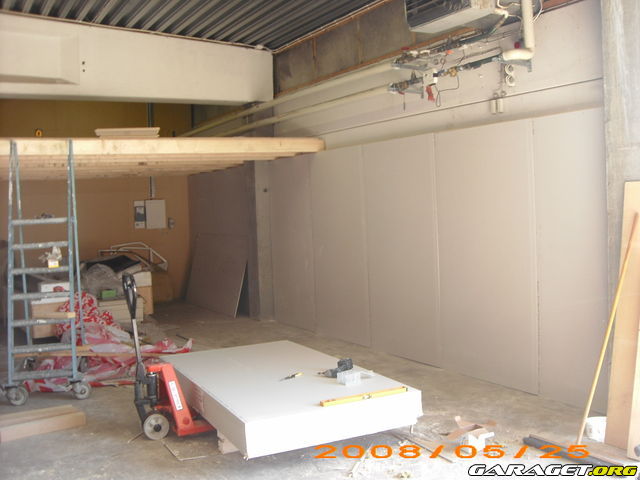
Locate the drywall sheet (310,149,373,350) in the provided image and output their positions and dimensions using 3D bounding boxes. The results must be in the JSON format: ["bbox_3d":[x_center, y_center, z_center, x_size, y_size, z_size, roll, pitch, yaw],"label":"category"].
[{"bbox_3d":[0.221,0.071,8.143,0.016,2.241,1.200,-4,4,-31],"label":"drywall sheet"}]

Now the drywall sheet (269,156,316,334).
[{"bbox_3d":[-0.384,0.041,9.161,0.016,2.241,1.180,-4,4,-31],"label":"drywall sheet"}]

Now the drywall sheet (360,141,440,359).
[{"bbox_3d":[0.834,0.102,7.112,0.016,2.241,1.200,-4,4,-31],"label":"drywall sheet"}]

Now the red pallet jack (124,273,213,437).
[{"bbox_3d":[-0.701,0.789,5.197,1.530,1.200,0.540,-4,4,-31],"label":"red pallet jack"}]

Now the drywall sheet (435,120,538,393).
[{"bbox_3d":[1.446,0.132,6.080,0.016,2.241,1.200,-4,4,-31],"label":"drywall sheet"}]

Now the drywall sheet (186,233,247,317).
[{"bbox_3d":[-1.705,0.531,11.131,0.016,1.200,2.300,13,-5,-30],"label":"drywall sheet"}]

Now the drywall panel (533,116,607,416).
[{"bbox_3d":[1.931,0.156,5.264,0.016,2.241,0.700,-4,4,-31],"label":"drywall panel"}]

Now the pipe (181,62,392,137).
[{"bbox_3d":[-0.871,-1.783,9.359,0.085,0.085,6.100,-4,4,-31],"label":"pipe"}]

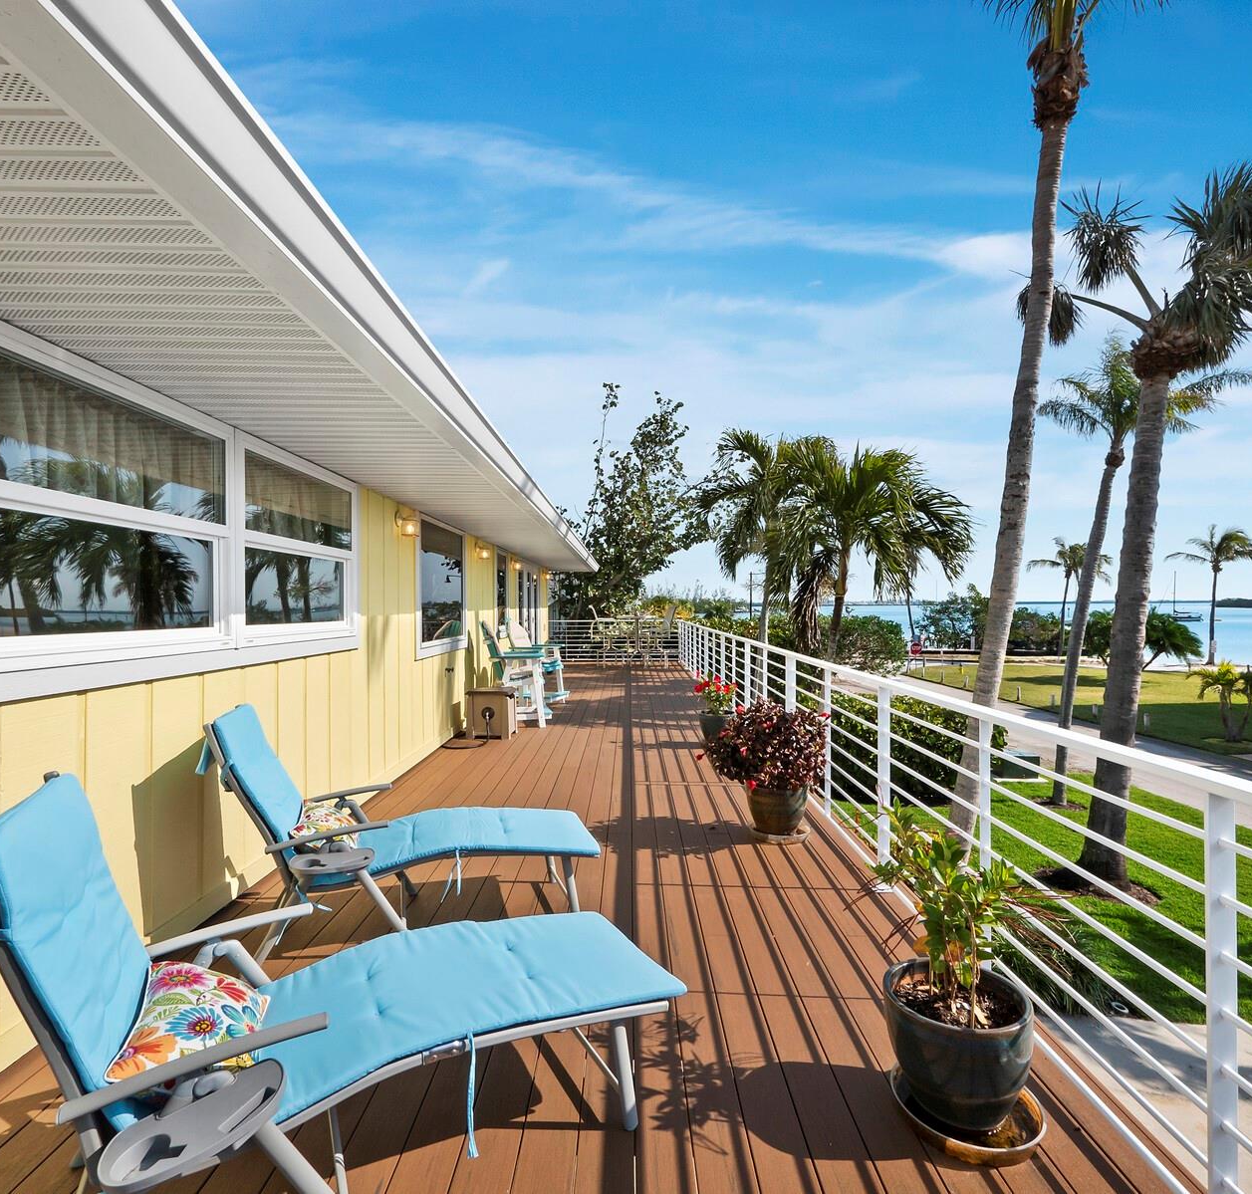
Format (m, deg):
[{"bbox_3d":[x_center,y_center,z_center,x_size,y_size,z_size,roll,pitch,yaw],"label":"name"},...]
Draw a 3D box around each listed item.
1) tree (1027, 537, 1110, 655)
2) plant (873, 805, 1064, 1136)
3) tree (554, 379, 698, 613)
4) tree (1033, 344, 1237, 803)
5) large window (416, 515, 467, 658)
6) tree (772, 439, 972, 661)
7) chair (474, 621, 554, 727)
[{"bbox_3d":[35.607,0.000,52.000,5.800,9.700,5.600,0,-1,0],"label":"tree"},{"bbox_3d":[0.925,0.976,1.770,0.480,0.830,0.450,0,-1,0],"label":"plant"},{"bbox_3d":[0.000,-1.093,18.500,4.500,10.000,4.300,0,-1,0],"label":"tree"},{"bbox_3d":[11.599,-0.639,14.700,3.900,10.600,3.700,0,-1,0],"label":"tree"},{"bbox_3d":[-1.787,-0.070,6.430,0.100,1.300,1.780,0,-1,0],"label":"large window"},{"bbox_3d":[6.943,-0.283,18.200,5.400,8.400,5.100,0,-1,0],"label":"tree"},{"bbox_3d":[-1.270,0.870,7.500,0.880,1.190,0.800,0,-1,0],"label":"chair"}]

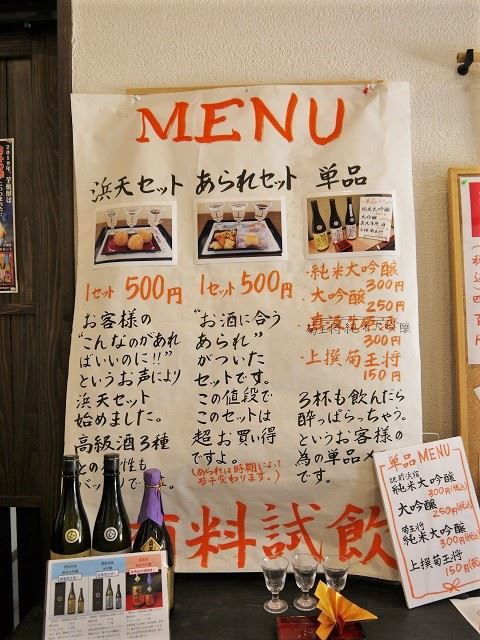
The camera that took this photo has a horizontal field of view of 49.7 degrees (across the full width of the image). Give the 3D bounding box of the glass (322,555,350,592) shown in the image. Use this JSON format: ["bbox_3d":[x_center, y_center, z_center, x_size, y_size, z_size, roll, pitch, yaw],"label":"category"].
[{"bbox_3d":[0.192,0.516,1.025,0.053,0.089,0.053,-1,0,0],"label":"glass"}]

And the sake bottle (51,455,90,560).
[{"bbox_3d":[-0.325,0.415,0.997,0.077,0.303,0.077,-1,0,-21],"label":"sake bottle"}]

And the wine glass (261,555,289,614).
[{"bbox_3d":[0.071,0.517,1.013,0.053,0.089,0.053,-1,0,0],"label":"wine glass"}]

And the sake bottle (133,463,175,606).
[{"bbox_3d":[-0.167,0.427,1.000,0.080,0.278,0.080,-1,0,-3],"label":"sake bottle"}]

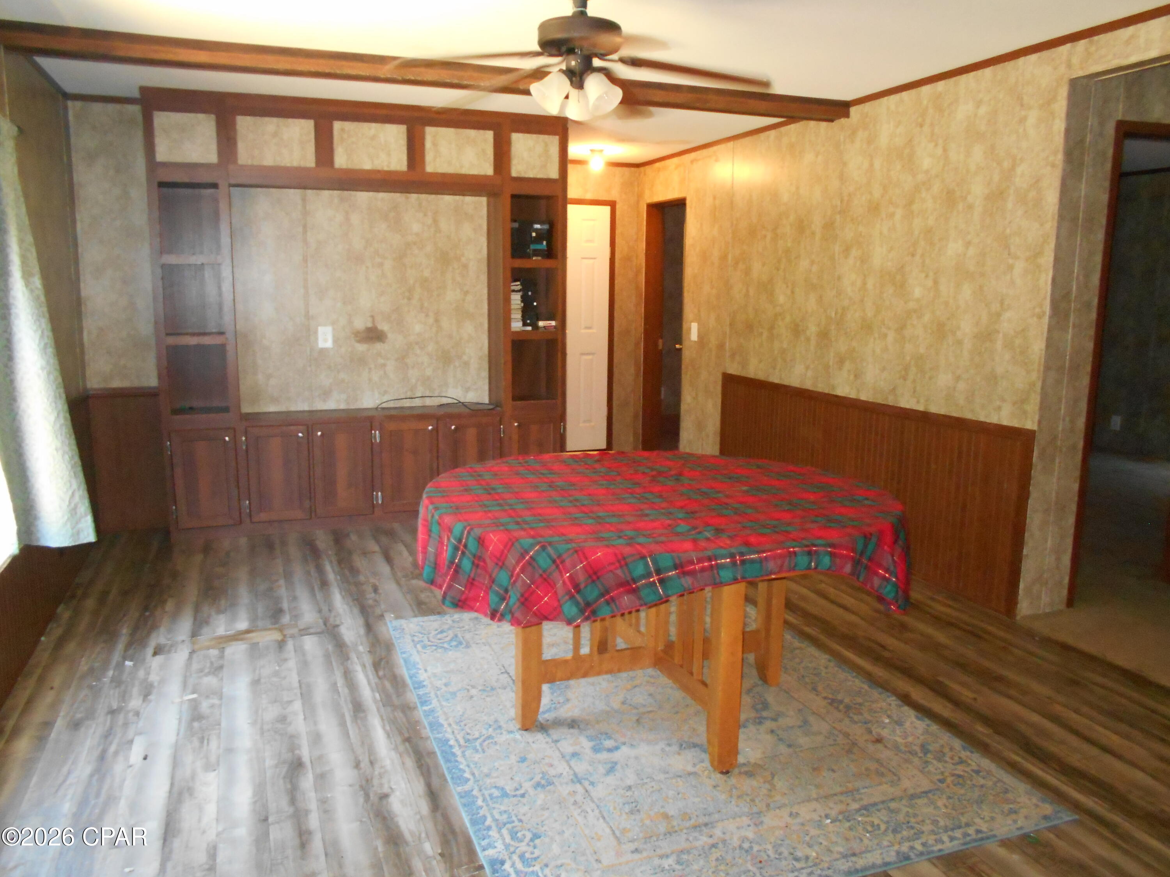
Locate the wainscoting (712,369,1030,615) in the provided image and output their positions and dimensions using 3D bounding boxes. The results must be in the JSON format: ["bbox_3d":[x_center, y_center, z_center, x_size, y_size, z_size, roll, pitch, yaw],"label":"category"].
[{"bbox_3d":[1.465,0.168,5.074,0.045,0.848,2.675,-3,11,-21],"label":"wainscoting"}]

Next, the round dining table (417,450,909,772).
[{"bbox_3d":[0.237,0.556,3.032,1.552,0.767,1.552,0,10,0],"label":"round dining table"}]

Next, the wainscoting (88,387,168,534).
[{"bbox_3d":[-2.642,0.127,5.132,0.410,0.845,0.045,-3,11,-21],"label":"wainscoting"}]

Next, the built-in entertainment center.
[{"bbox_3d":[-1.281,-0.721,5.355,2.390,2.461,0.323,-3,11,-21],"label":"built-in entertainment center"}]

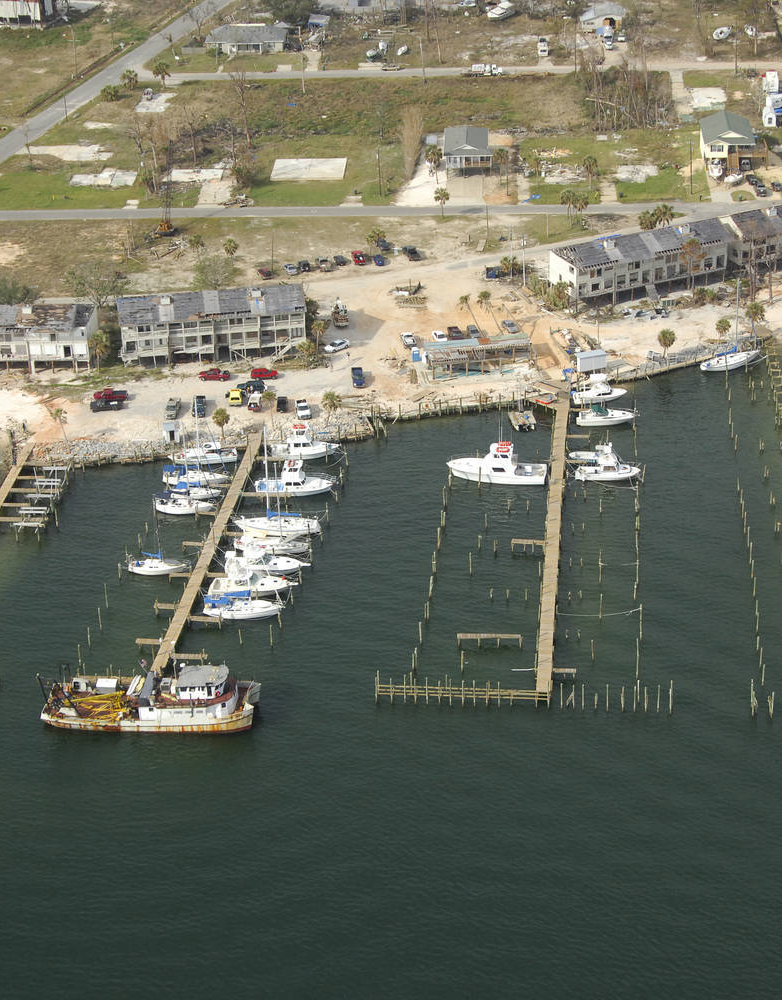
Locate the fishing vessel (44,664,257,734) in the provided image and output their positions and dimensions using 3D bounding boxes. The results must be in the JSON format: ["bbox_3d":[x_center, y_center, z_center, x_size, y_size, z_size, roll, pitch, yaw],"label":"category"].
[{"bbox_3d":[-29.396,23.346,264.860,25.900,6.700,8.000,1,23,4],"label":"fishing vessel"}]

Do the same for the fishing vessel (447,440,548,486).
[{"bbox_3d":[15.582,-5.794,319.972,14.756,5.992,4.722,1,23,5],"label":"fishing vessel"}]

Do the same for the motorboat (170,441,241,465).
[{"bbox_3d":[-29.780,-7.898,343.449,10.900,3.400,3.600,-3,23,-5],"label":"motorboat"}]

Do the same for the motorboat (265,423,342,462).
[{"bbox_3d":[-13.457,-9.537,343.913,11.200,5.500,4.000,0,23,3],"label":"motorboat"}]

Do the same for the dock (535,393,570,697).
[{"bbox_3d":[22.823,3.752,301.713,2.100,2.000,99.582,1,23,5],"label":"dock"}]

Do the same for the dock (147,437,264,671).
[{"bbox_3d":[-25.654,6.386,311.229,2.000,1.900,84.640,1,23,5],"label":"dock"}]

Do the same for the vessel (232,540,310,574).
[{"bbox_3d":[-16.592,7.429,292.933,11.300,4.077,3.973,1,23,6],"label":"vessel"}]

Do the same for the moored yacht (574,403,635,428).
[{"bbox_3d":[35.355,-14.247,355.658,9.600,3.400,3.300,0,23,3],"label":"moored yacht"}]

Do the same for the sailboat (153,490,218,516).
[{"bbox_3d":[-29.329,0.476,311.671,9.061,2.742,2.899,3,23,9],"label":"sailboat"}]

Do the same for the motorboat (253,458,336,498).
[{"bbox_3d":[-14.534,-3.713,330.239,12.000,5.400,4.000,0,23,3],"label":"motorboat"}]

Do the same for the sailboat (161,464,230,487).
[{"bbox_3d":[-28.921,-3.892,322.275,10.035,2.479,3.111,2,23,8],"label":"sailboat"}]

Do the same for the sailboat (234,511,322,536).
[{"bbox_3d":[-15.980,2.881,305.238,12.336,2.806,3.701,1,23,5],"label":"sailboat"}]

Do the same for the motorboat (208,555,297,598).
[{"bbox_3d":[-18.153,9.866,286.156,12.068,4.950,4.103,2,23,7],"label":"motorboat"}]

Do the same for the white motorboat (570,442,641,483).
[{"bbox_3d":[33.447,-6.144,333.502,9.900,5.700,3.500,0,23,3],"label":"white motorboat"}]

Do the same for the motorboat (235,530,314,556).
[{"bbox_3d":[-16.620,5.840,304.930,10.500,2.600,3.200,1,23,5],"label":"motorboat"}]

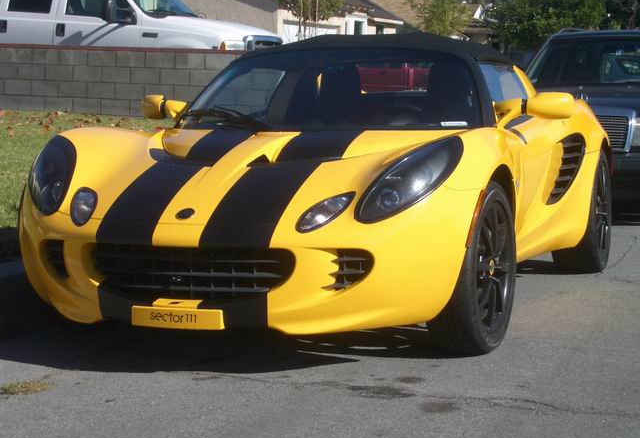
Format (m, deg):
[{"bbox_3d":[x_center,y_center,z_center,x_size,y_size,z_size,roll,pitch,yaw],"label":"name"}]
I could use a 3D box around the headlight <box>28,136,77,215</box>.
[{"bbox_3d":[-0.890,-0.157,4.642,0.265,0.250,0.450,2,5,19],"label":"headlight"}]

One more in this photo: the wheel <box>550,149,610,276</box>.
[{"bbox_3d":[1.287,-0.050,6.695,0.225,0.630,0.630,2,5,19],"label":"wheel"}]

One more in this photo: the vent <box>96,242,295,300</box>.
[{"bbox_3d":[-0.392,0.158,4.174,0.700,0.175,0.140,2,5,19],"label":"vent"}]

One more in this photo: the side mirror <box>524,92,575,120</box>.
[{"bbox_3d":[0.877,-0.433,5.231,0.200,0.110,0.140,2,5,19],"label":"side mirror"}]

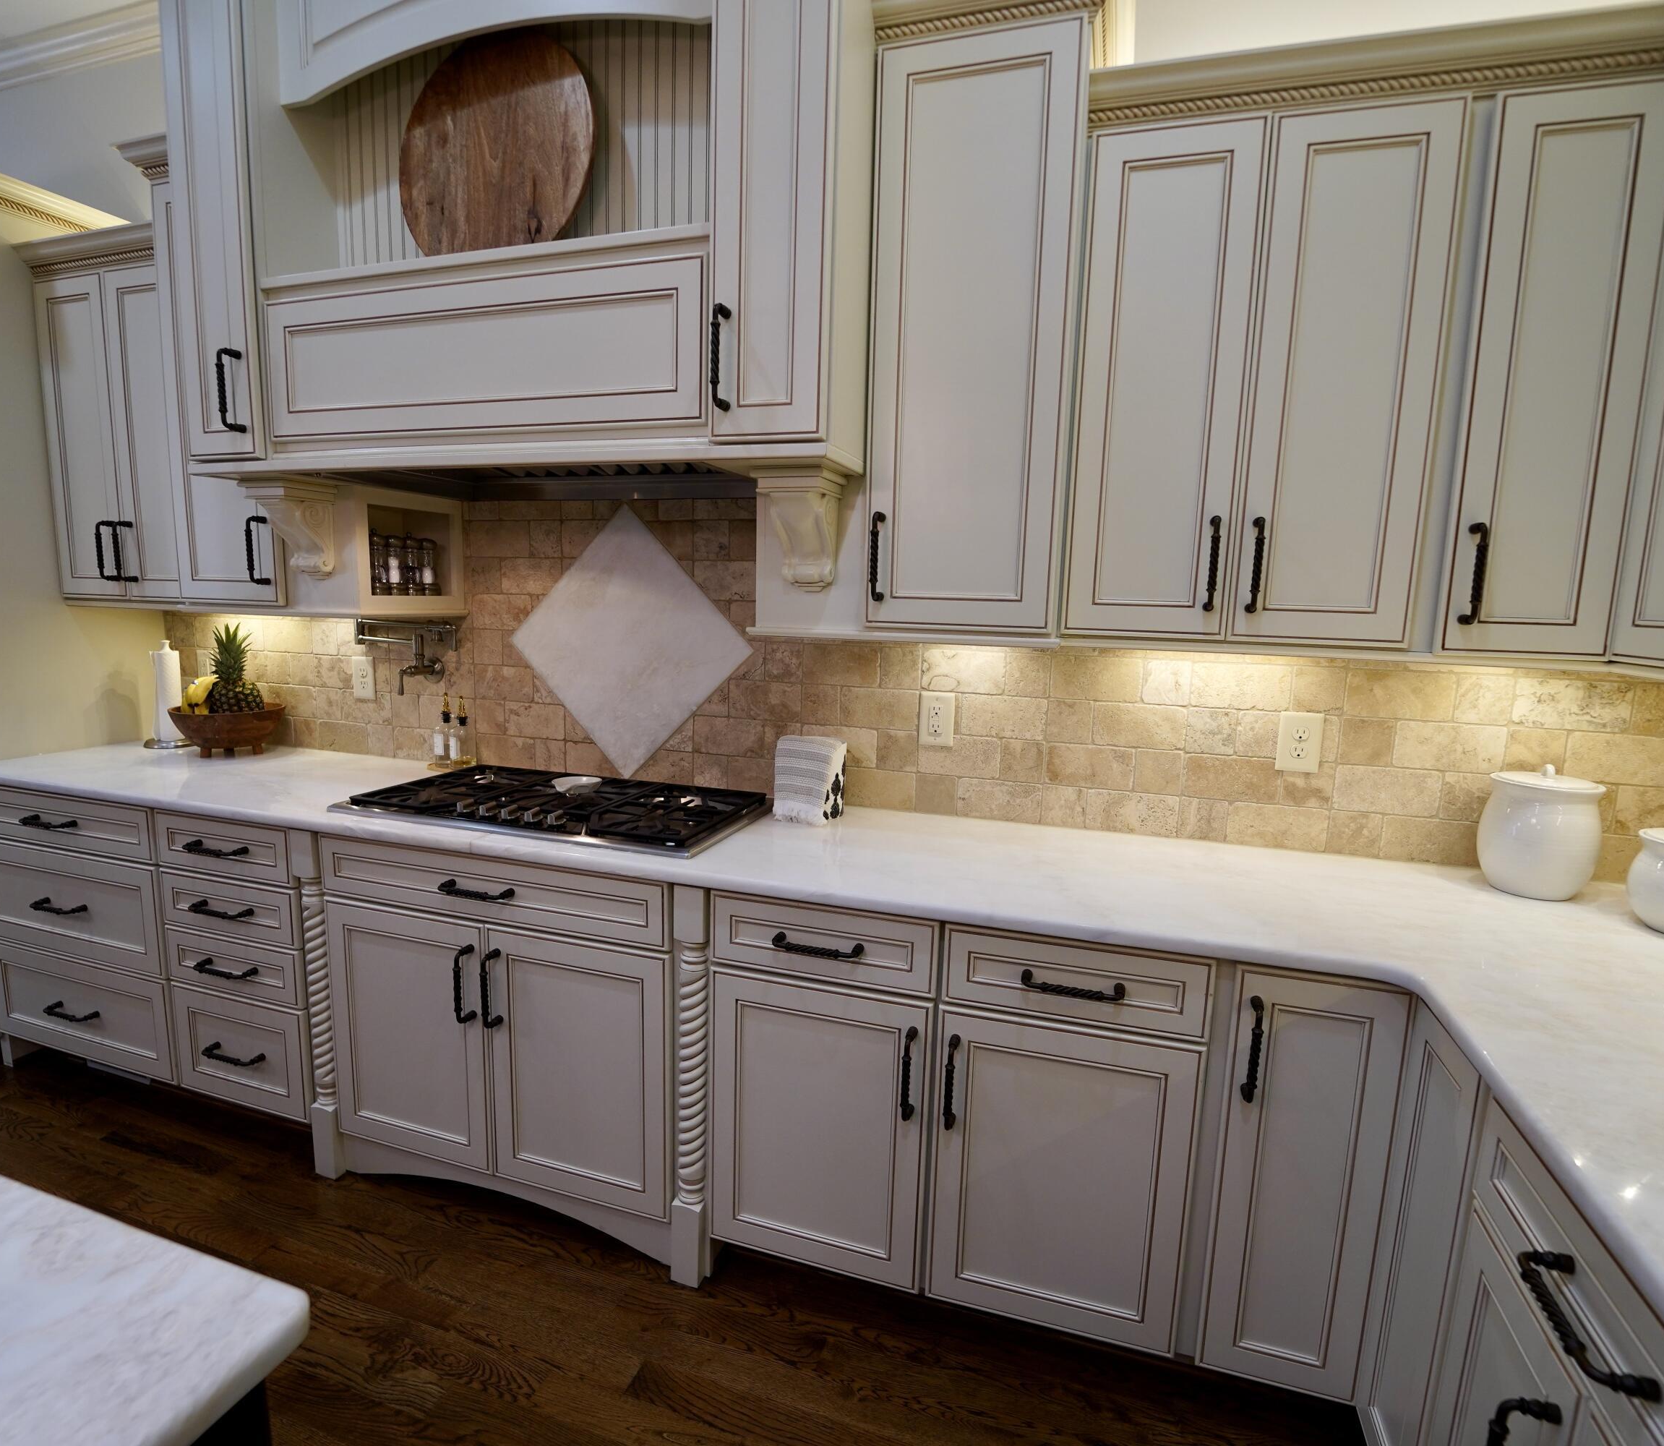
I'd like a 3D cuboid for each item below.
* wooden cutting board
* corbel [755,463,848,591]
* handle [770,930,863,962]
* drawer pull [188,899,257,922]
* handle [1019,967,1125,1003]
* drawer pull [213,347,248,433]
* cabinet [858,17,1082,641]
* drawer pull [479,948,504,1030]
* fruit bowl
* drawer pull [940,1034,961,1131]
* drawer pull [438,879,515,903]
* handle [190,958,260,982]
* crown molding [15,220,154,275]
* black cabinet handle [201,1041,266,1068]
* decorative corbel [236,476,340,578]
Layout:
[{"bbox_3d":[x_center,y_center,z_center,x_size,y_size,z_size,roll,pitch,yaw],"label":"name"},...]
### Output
[{"bbox_3d":[-0.708,-1.196,1.780,0.490,0.490,0.022,4,3,17],"label":"wooden cutting board"},{"bbox_3d":[-0.065,-0.379,1.702,0.142,0.230,0.162,4,9,16],"label":"corbel"},{"bbox_3d":[-0.030,0.429,1.627,0.176,0.016,0.038,4,9,16],"label":"handle"},{"bbox_3d":[-1.505,0.462,2.080,0.176,0.016,0.038,4,9,16],"label":"drawer pull"},{"bbox_3d":[0.415,0.457,1.452,0.169,0.019,0.045,4,9,17],"label":"handle"},{"bbox_3d":[-1.308,-0.725,1.842,0.019,0.169,0.045,4,9,17],"label":"drawer pull"},{"bbox_3d":[0.315,-0.750,1.804,0.378,1.092,0.390,4,9,16],"label":"cabinet"},{"bbox_3d":[-0.754,0.586,1.864,0.016,0.176,0.038,4,9,16],"label":"drawer pull"},{"bbox_3d":[-1.884,0.033,2.634,0.302,0.141,0.302,1,8,0],"label":"fruit bowl"},{"bbox_3d":[0.219,0.661,1.538,0.019,0.169,0.045,4,9,17],"label":"drawer pull"},{"bbox_3d":[-0.777,0.367,1.846,0.176,0.016,0.038,4,9,16],"label":"drawer pull"},{"bbox_3d":[-1.514,0.617,2.105,0.176,0.016,0.038,4,9,16],"label":"handle"},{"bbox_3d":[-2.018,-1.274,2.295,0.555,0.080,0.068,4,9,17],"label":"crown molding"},{"bbox_3d":[-1.515,0.839,2.135,0.176,0.016,0.038,4,9,16],"label":"black cabinet handle"},{"bbox_3d":[-1.341,-0.480,2.091,0.153,0.241,0.142,4,9,17],"label":"decorative corbel"}]

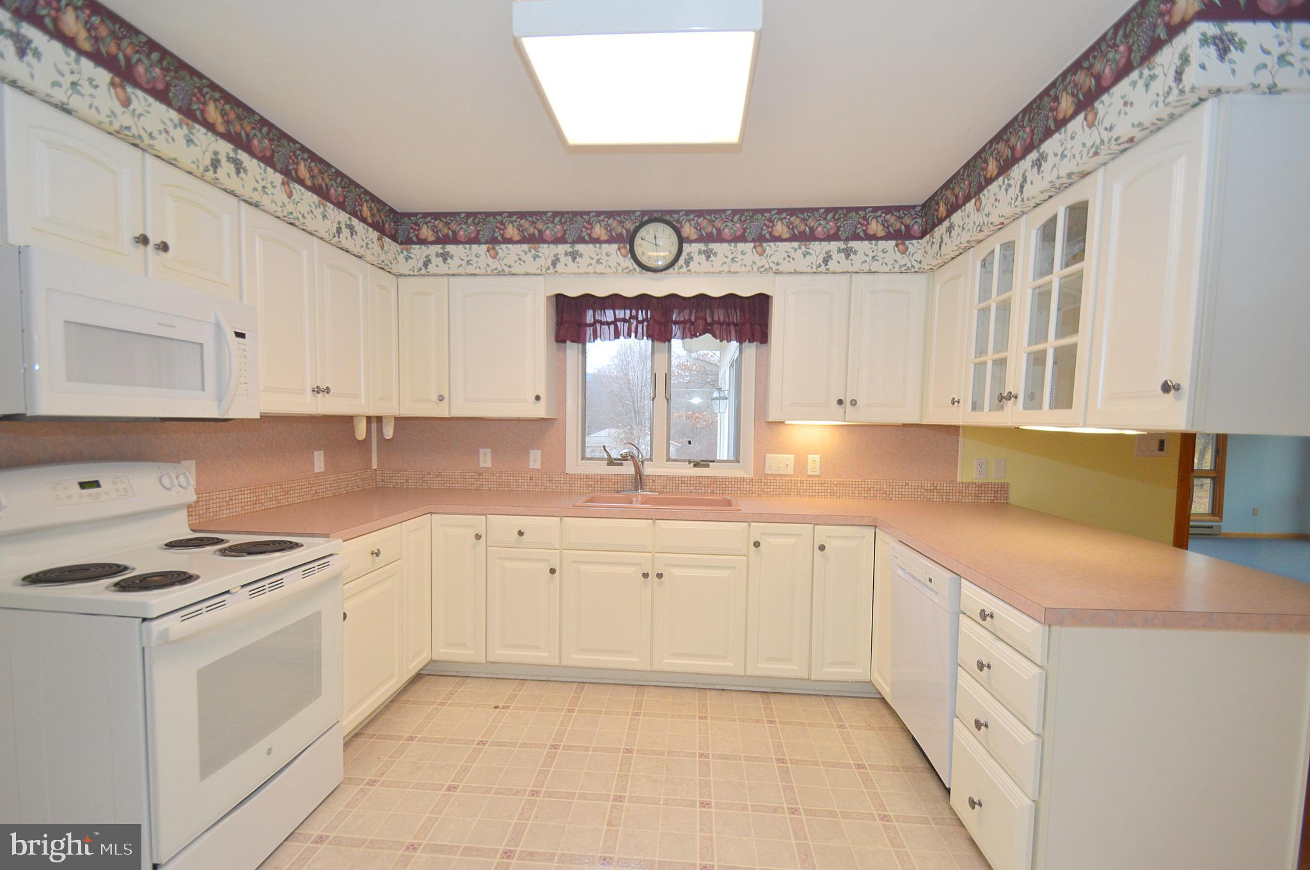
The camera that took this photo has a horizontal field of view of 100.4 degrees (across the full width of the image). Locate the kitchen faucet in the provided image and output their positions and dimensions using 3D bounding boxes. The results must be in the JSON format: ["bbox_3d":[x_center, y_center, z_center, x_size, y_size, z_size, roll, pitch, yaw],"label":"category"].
[{"bbox_3d":[-0.125,0.186,3.104,0.220,0.291,0.230,2,2,26],"label":"kitchen faucet"}]

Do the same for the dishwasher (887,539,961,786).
[{"bbox_3d":[1.290,0.855,2.062,0.600,0.790,0.585,1,2,4],"label":"dishwasher"}]

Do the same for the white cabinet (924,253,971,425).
[{"bbox_3d":[1.540,-0.431,2.576,0.325,0.761,0.411,1,2,4],"label":"white cabinet"}]

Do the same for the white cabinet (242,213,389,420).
[{"bbox_3d":[-1.617,-0.478,2.406,0.300,0.771,0.805,1,2,4],"label":"white cabinet"}]

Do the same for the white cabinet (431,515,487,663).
[{"bbox_3d":[-0.976,0.769,3.043,0.288,0.751,0.560,1,2,4],"label":"white cabinet"}]

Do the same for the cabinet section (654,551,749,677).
[{"bbox_3d":[0.239,0.869,2.956,0.467,0.588,0.570,1,2,4],"label":"cabinet section"}]

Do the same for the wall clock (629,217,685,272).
[{"bbox_3d":[0.007,-0.995,2.848,0.282,0.282,0.045,1,2,4],"label":"wall clock"}]

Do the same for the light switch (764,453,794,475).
[{"bbox_3d":[0.722,0.172,3.139,0.163,0.116,0.010,1,2,4],"label":"light switch"}]

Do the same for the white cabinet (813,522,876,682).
[{"bbox_3d":[0.921,0.802,2.906,0.292,0.741,0.570,1,2,4],"label":"white cabinet"}]

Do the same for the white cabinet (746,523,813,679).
[{"bbox_3d":[0.632,0.798,2.928,0.291,0.751,0.560,1,2,4],"label":"white cabinet"}]

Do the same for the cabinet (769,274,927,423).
[{"bbox_3d":[1.019,-0.455,2.991,0.770,0.771,0.300,1,2,4],"label":"cabinet"}]

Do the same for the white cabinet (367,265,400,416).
[{"bbox_3d":[-1.580,-0.485,2.862,0.325,0.761,0.277,1,2,4],"label":"white cabinet"}]

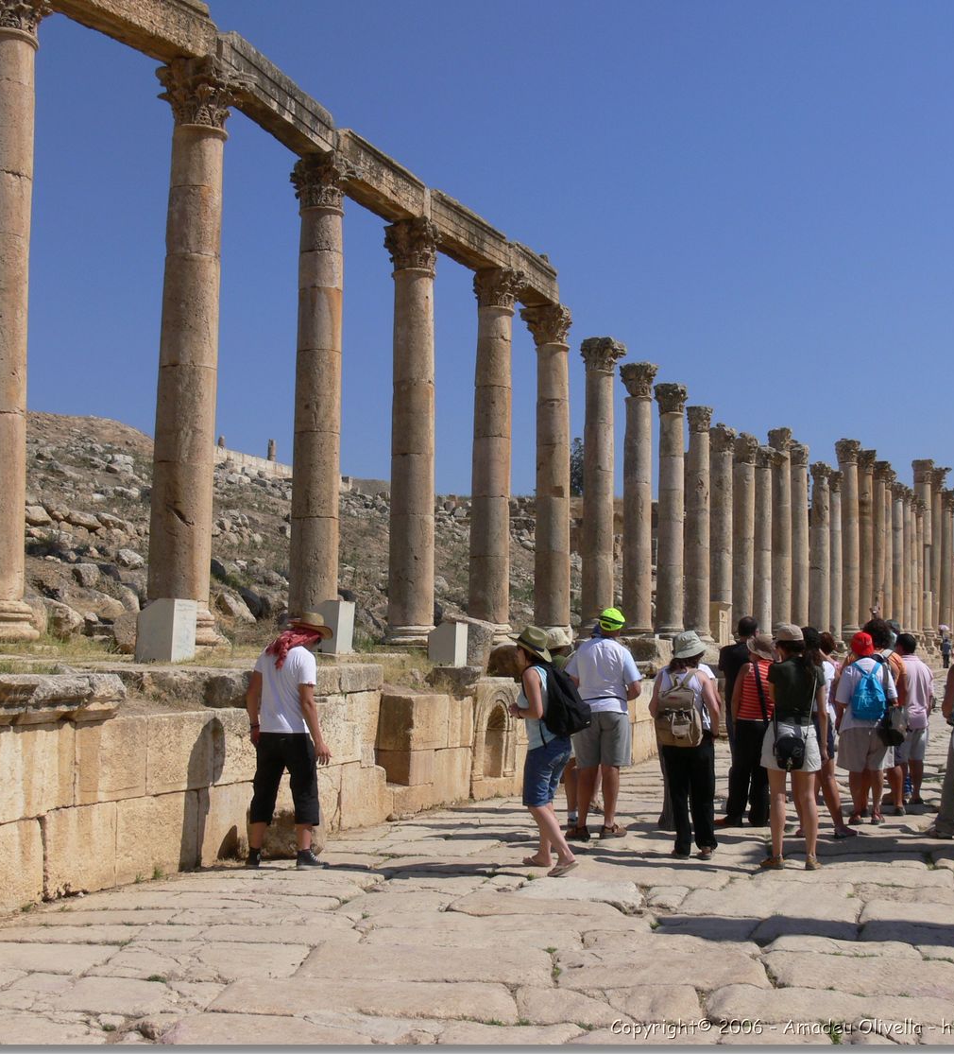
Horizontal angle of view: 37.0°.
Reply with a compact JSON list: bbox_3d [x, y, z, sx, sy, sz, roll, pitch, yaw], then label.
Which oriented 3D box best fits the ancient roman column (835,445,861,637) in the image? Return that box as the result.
[{"bbox_3d":[16.518,0.604,63.361,1.100,9.078,1.100,-2,-5,25],"label":"ancient roman column"}]

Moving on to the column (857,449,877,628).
[{"bbox_3d":[21.495,0.850,78.797,1.250,10.240,1.250,-1,-5,22],"label":"column"}]

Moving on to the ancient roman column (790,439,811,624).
[{"bbox_3d":[13.583,0.645,60.053,1.020,8.270,1.020,-1,-5,22],"label":"ancient roman column"}]

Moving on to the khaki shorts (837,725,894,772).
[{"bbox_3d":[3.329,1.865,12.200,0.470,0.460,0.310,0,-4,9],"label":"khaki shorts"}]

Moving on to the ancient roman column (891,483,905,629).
[{"bbox_3d":[22.749,1.742,77.328,0.950,8.240,0.950,-2,-5,25],"label":"ancient roman column"}]

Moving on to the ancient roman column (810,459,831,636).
[{"bbox_3d":[13.569,0.958,56.274,0.880,7.050,0.880,-1,-5,22],"label":"ancient roman column"}]

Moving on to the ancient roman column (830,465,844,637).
[{"bbox_3d":[15.177,1.285,60.328,0.860,7.508,0.860,-1,-5,22],"label":"ancient roman column"}]

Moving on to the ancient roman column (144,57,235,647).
[{"bbox_3d":[-3.237,-2.010,16.045,0.900,6.710,0.900,1,-4,0],"label":"ancient roman column"}]

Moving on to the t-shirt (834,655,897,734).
[{"bbox_3d":[3.445,1.479,12.588,0.550,0.671,0.310,1,-4,3],"label":"t-shirt"}]

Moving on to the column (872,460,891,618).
[{"bbox_3d":[23.820,1.242,84.471,1.250,10.320,1.250,-1,-5,22],"label":"column"}]

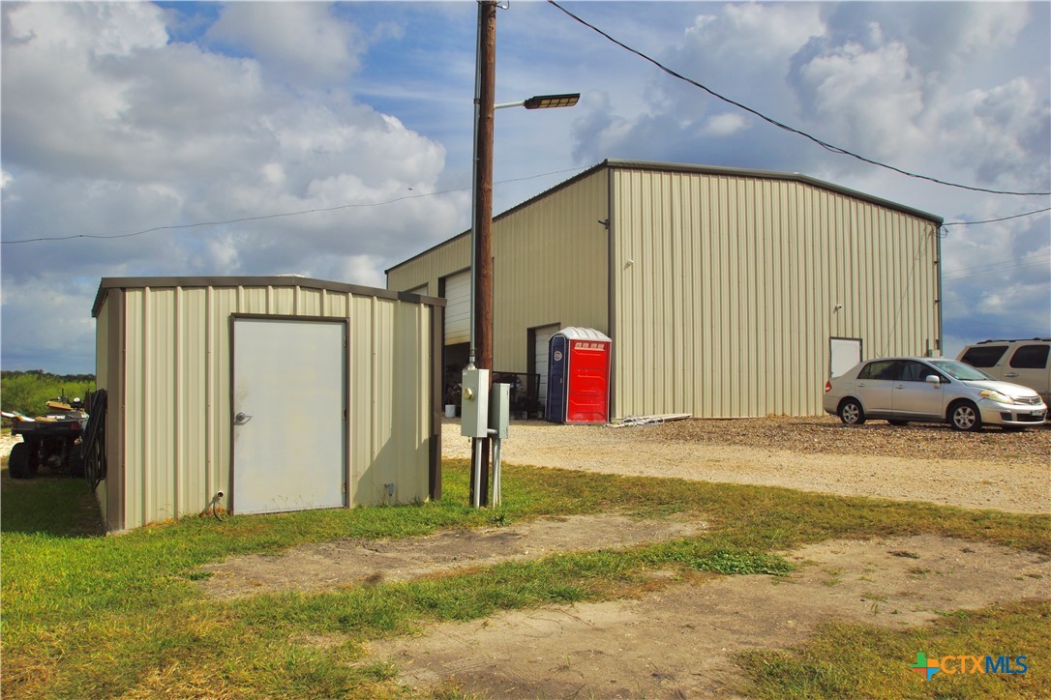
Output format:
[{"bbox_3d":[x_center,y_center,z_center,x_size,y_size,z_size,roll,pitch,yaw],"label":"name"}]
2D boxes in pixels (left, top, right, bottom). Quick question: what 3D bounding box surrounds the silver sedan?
[{"bbox_3d":[8.720,0.940,15.870,1.730,1.530,4.460,2,-3,-26],"label":"silver sedan"}]

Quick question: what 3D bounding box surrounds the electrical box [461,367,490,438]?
[{"bbox_3d":[-0.587,0.621,8.480,0.170,0.775,0.310,4,-4,-43],"label":"electrical box"}]

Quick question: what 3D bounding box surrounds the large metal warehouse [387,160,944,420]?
[{"bbox_3d":[3.290,-1.100,28.300,12.450,6.620,18.650,2,-3,-27],"label":"large metal warehouse"}]

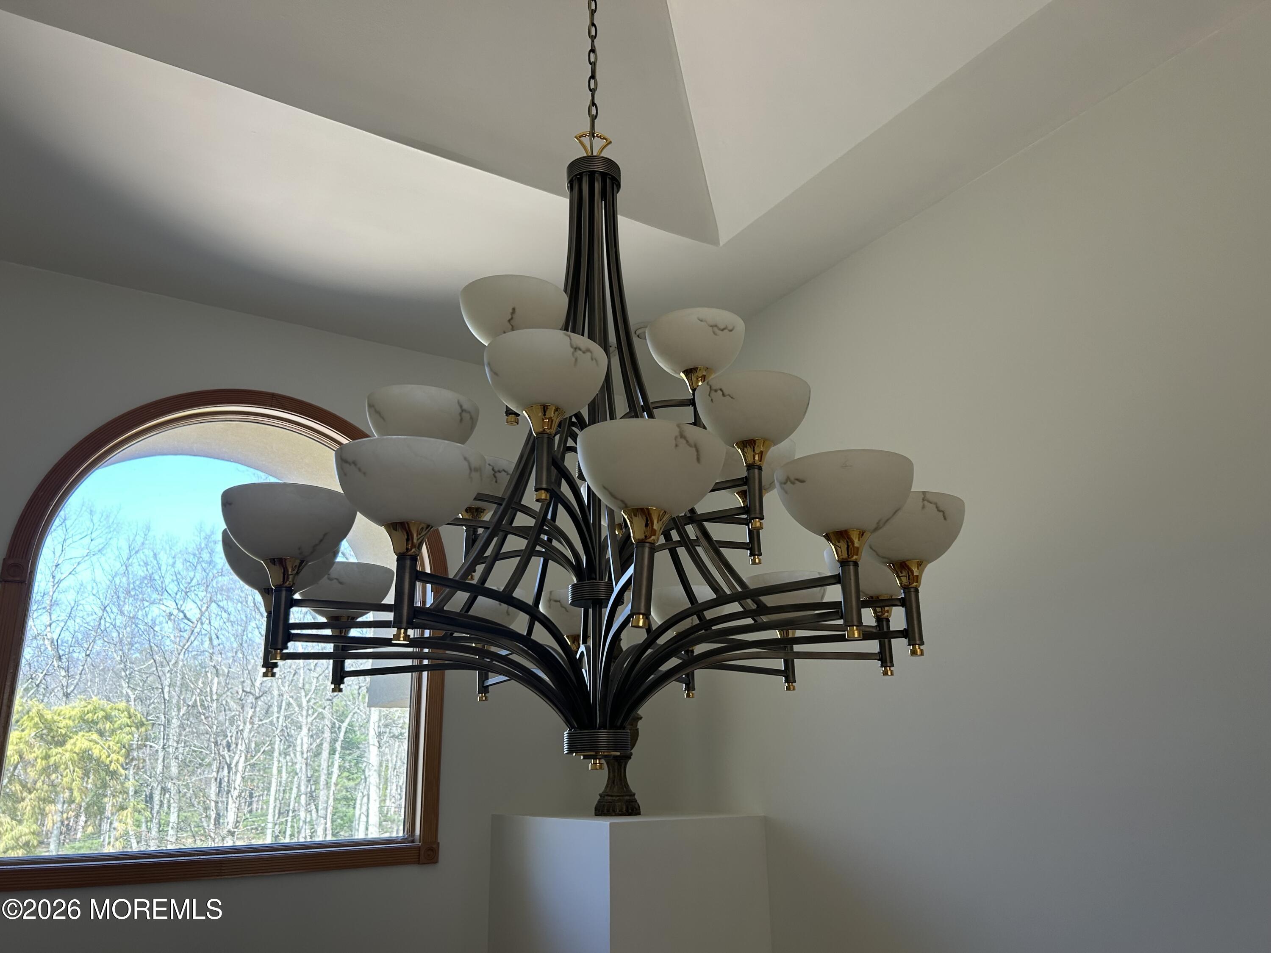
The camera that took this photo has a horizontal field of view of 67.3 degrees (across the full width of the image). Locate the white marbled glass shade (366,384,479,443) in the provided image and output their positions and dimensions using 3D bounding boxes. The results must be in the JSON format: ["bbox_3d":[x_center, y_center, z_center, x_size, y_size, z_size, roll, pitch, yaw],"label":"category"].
[{"bbox_3d":[-0.405,-0.085,1.813,0.211,0.105,0.211,-1,-18,0],"label":"white marbled glass shade"}]

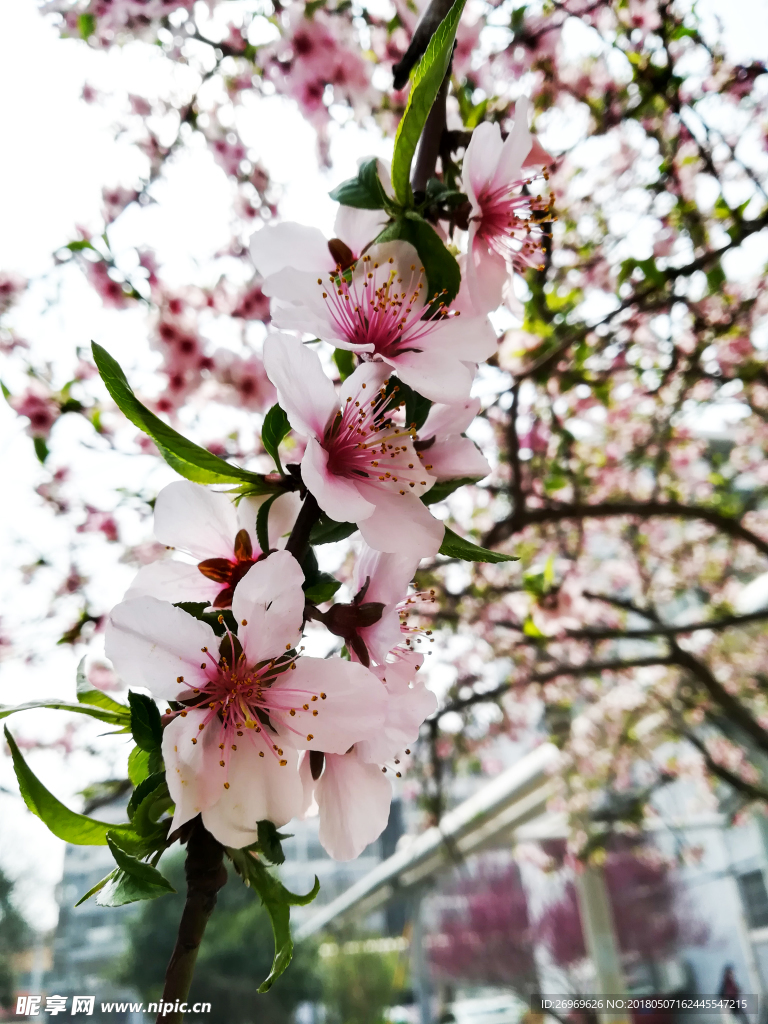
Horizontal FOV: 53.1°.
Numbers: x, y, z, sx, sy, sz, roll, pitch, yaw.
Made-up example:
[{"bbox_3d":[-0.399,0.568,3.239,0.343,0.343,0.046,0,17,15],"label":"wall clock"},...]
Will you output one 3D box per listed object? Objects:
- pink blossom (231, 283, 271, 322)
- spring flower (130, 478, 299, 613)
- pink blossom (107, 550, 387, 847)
[{"bbox_3d":[-0.136,-0.217,0.800,0.042,0.042,0.025,0,6,0],"label":"pink blossom"},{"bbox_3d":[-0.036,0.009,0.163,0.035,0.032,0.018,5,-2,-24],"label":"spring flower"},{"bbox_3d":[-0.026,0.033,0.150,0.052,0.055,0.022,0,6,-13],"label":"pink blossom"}]

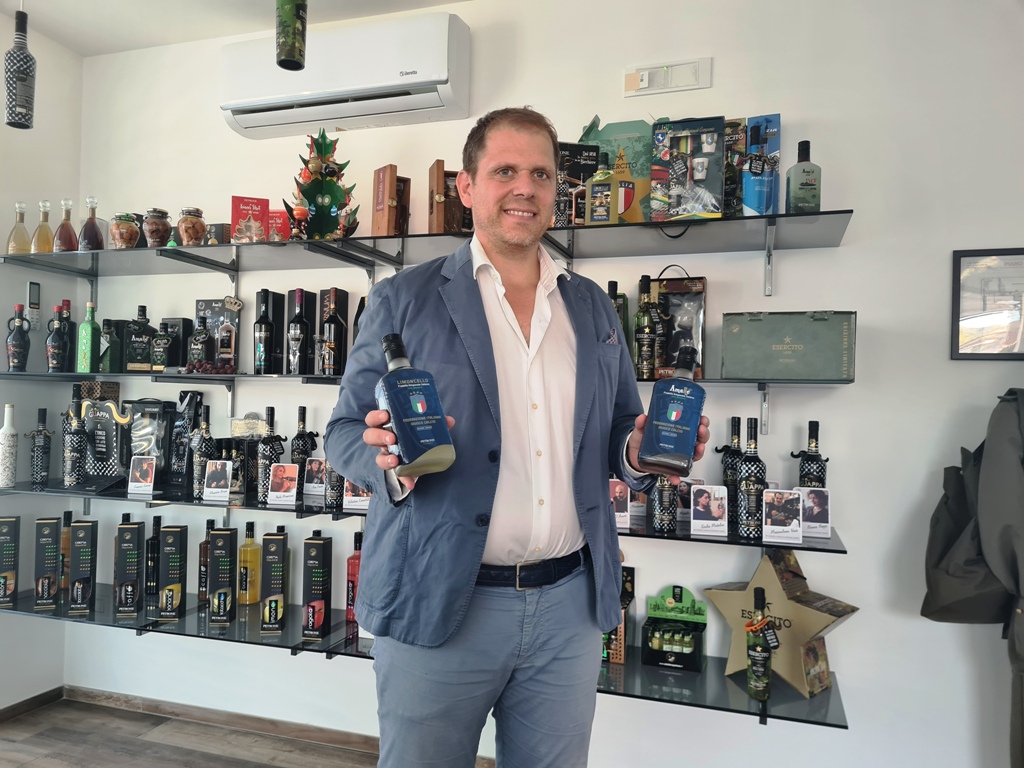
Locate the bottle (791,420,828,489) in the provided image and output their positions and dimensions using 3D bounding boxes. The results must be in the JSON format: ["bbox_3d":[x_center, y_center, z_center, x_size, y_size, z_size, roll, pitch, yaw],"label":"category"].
[{"bbox_3d":[0.850,0.257,2.180,0.075,0.312,0.075,1,-1,21],"label":"bottle"}]

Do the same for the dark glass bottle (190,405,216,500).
[{"bbox_3d":[-1.026,0.228,2.587,0.075,0.312,0.075,1,-1,18],"label":"dark glass bottle"}]

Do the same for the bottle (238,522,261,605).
[{"bbox_3d":[-0.936,0.645,2.751,0.059,0.298,0.059,1,-1,18],"label":"bottle"}]

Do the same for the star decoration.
[{"bbox_3d":[0.724,0.632,2.101,0.375,0.354,0.125,0,-2,42],"label":"star decoration"}]

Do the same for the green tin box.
[{"bbox_3d":[0.712,-0.093,1.992,0.317,0.171,0.100,1,-1,18],"label":"green tin box"}]

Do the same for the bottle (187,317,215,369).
[{"bbox_3d":[-1.058,-0.133,2.626,0.082,0.195,0.045,1,-1,12],"label":"bottle"}]

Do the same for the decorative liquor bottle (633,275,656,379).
[{"bbox_3d":[0.368,-0.154,2.121,0.062,0.290,0.062,1,-1,10],"label":"decorative liquor bottle"}]

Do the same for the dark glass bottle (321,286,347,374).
[{"bbox_3d":[-0.564,-0.160,2.438,0.063,0.286,0.063,1,-1,13],"label":"dark glass bottle"}]

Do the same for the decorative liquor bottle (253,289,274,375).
[{"bbox_3d":[-0.809,-0.164,2.519,0.063,0.288,0.063,1,-1,13],"label":"decorative liquor bottle"}]

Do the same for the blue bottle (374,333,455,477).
[{"bbox_3d":[-0.139,0.028,1.045,0.077,0.200,0.050,-11,-14,-28],"label":"blue bottle"}]

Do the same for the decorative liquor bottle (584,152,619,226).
[{"bbox_3d":[0.241,-0.521,2.063,0.090,0.204,0.058,1,-1,18],"label":"decorative liquor bottle"}]

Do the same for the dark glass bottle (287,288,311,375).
[{"bbox_3d":[-0.689,-0.170,2.494,0.066,0.281,0.066,1,-1,18],"label":"dark glass bottle"}]

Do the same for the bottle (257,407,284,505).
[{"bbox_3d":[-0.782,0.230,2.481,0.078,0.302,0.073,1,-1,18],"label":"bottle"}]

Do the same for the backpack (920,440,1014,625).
[{"bbox_3d":[1.204,0.377,1.980,0.280,0.470,0.180,1,-1,18],"label":"backpack"}]

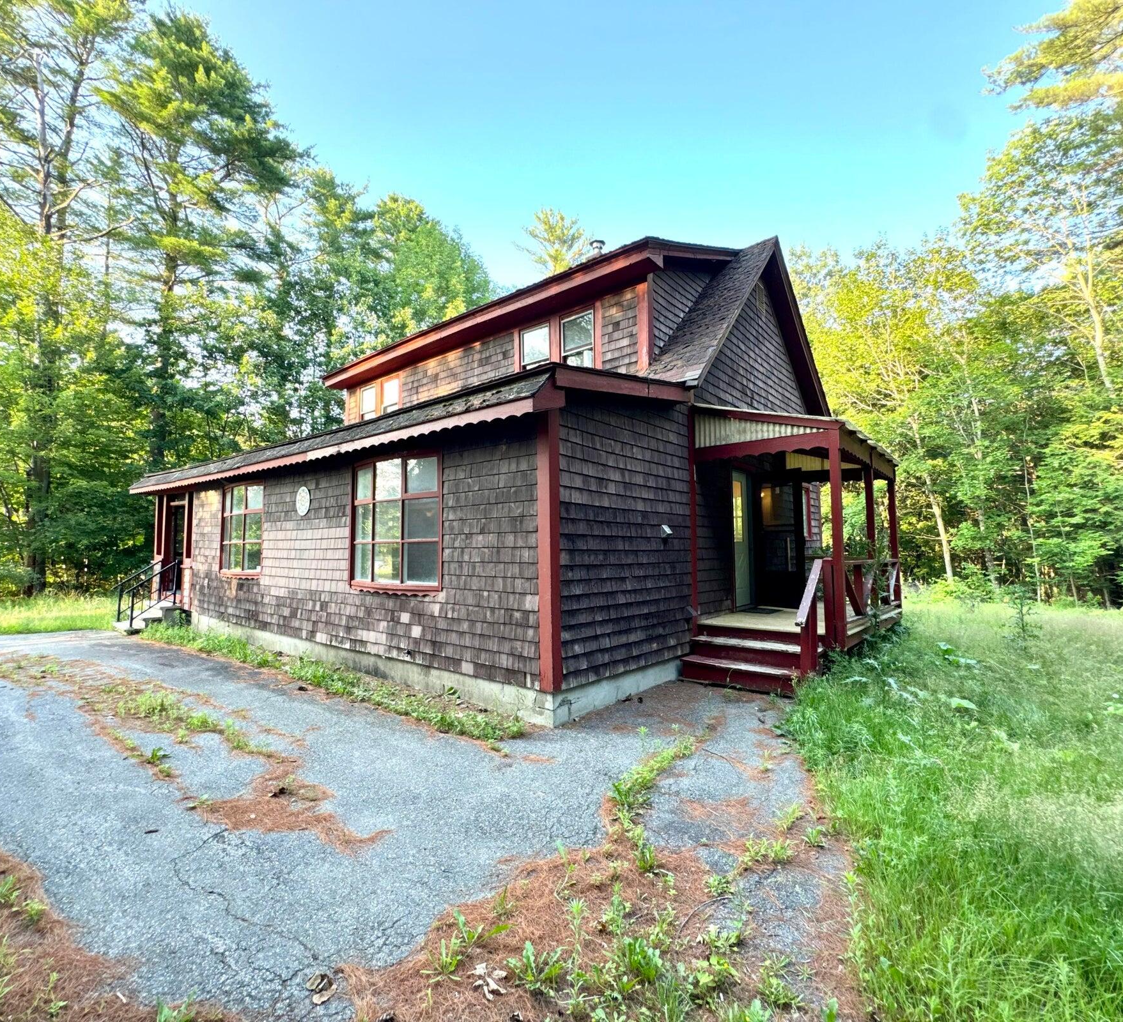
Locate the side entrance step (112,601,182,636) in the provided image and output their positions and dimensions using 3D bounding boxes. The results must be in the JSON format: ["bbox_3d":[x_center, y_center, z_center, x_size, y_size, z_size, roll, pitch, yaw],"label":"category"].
[{"bbox_3d":[-8.384,2.150,11.079,1.416,0.474,0.891,-3,-5,40],"label":"side entrance step"}]

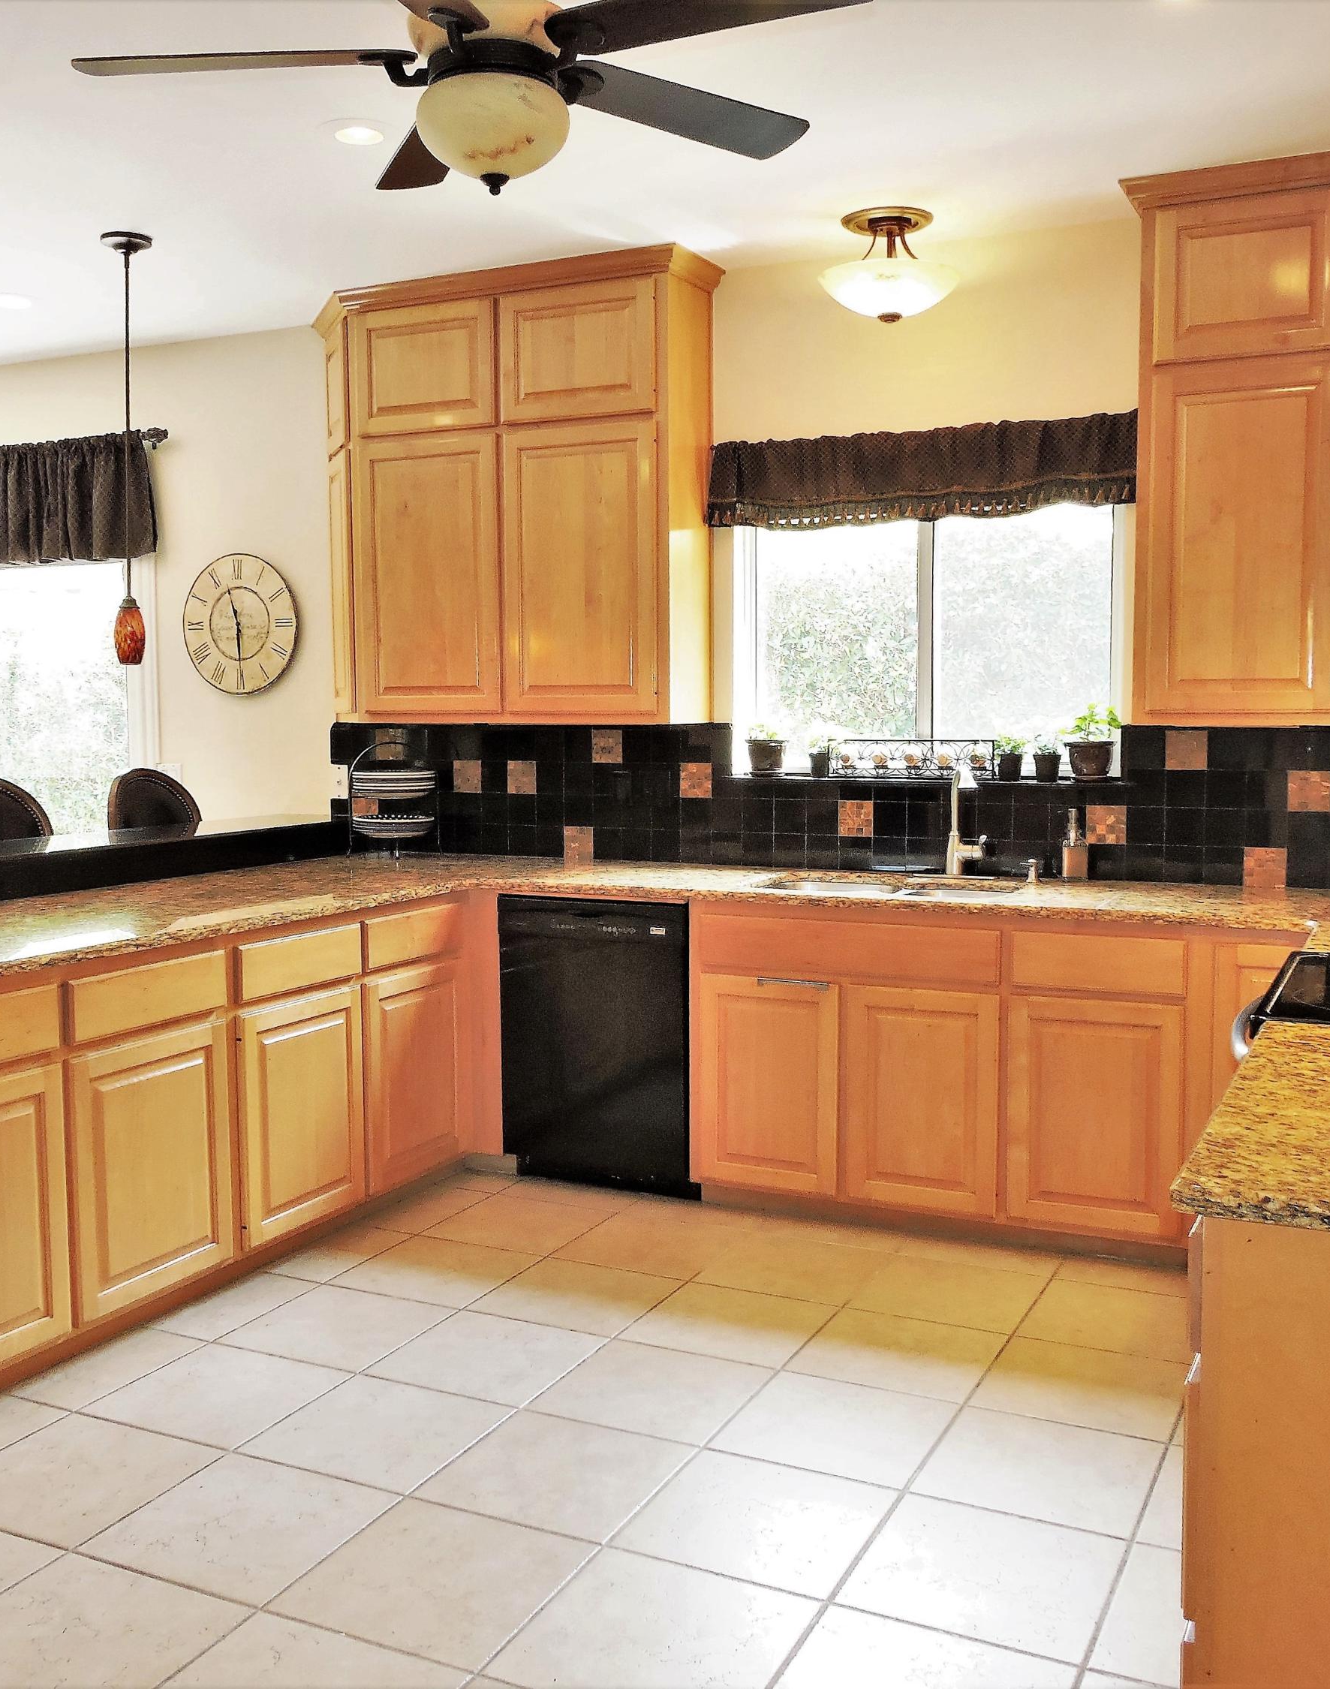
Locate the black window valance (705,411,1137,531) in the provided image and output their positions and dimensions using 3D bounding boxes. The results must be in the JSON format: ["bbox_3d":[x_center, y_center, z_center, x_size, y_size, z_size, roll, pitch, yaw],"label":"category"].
[{"bbox_3d":[0.725,-1.088,4.574,1.340,0.275,0.100,2,5,26],"label":"black window valance"}]

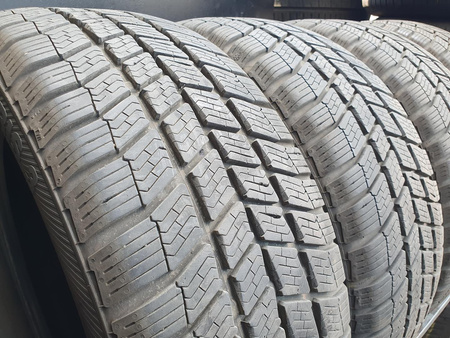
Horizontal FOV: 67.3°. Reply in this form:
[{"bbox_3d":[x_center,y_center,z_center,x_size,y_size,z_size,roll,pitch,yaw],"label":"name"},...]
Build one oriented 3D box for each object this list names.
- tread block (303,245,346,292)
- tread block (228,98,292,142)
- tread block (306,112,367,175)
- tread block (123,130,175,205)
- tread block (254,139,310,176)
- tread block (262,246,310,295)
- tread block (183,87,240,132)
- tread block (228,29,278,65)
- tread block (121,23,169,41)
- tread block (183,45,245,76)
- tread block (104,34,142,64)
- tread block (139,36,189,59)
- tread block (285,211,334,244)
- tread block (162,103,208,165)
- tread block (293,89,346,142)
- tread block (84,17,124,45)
[{"bbox_3d":[0.081,0.078,0.267,0.011,0.036,0.065,-13,-10,39],"label":"tread block"},{"bbox_3d":[0.034,-0.037,0.281,0.065,0.011,0.036,8,52,-42],"label":"tread block"},{"bbox_3d":[0.110,-0.023,0.325,0.075,0.035,0.015,-40,-4,-22],"label":"tread block"},{"bbox_3d":[-0.045,-0.001,0.204,0.028,0.043,0.009,-20,-15,-33],"label":"tread block"},{"bbox_3d":[0.050,-0.007,0.273,0.063,0.028,0.011,6,-31,-44],"label":"tread block"},{"bbox_3d":[0.041,0.070,0.233,0.030,0.044,0.009,-18,1,-40],"label":"tread block"},{"bbox_3d":[-0.010,-0.043,0.252,0.025,0.007,0.043,-17,67,-40],"label":"tread block"},{"bbox_3d":[0.033,-0.136,0.375,0.038,0.014,0.072,28,55,21],"label":"tread block"},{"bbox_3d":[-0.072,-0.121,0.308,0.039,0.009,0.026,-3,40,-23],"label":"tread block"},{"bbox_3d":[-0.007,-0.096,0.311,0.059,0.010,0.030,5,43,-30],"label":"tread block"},{"bbox_3d":[-0.078,-0.093,0.264,0.024,0.007,0.038,30,42,13],"label":"tread block"},{"bbox_3d":[-0.051,-0.096,0.278,0.028,0.009,0.033,-18,55,-40],"label":"tread block"},{"bbox_3d":[0.066,0.047,0.261,0.060,0.025,0.009,8,-20,-41],"label":"tread block"},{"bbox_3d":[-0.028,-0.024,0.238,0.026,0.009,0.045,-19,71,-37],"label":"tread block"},{"bbox_3d":[0.099,-0.055,0.344,0.029,0.014,0.077,47,60,8],"label":"tread block"},{"bbox_3d":[-0.099,-0.113,0.278,0.027,0.009,0.042,-21,49,-38],"label":"tread block"}]

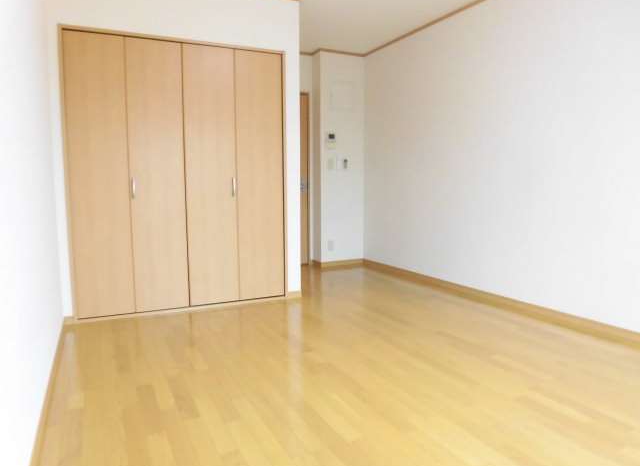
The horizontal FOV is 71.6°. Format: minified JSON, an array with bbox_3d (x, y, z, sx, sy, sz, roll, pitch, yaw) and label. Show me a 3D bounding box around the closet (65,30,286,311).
[{"bbox_3d":[-1.019,-0.414,3.419,1.630,2.050,0.110,-3,6,-25],"label":"closet"}]

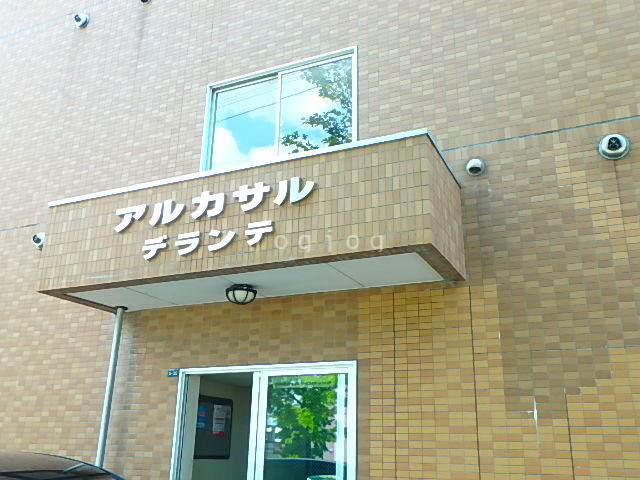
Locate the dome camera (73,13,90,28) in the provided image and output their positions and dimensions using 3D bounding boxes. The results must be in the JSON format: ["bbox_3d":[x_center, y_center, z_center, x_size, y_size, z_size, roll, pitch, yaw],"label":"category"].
[{"bbox_3d":[-2.953,-2.732,7.778,0.205,0.205,0.090,-8,-21,24],"label":"dome camera"}]

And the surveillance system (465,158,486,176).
[{"bbox_3d":[1.228,-0.588,4.979,0.152,0.152,0.066,-8,-21,24],"label":"surveillance system"}]

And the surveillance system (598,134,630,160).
[{"bbox_3d":[2.133,-0.696,4.562,0.205,0.205,0.085,-8,-21,24],"label":"surveillance system"}]

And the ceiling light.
[{"bbox_3d":[-0.634,0.448,5.057,0.250,0.143,0.250,1,-19,0],"label":"ceiling light"}]

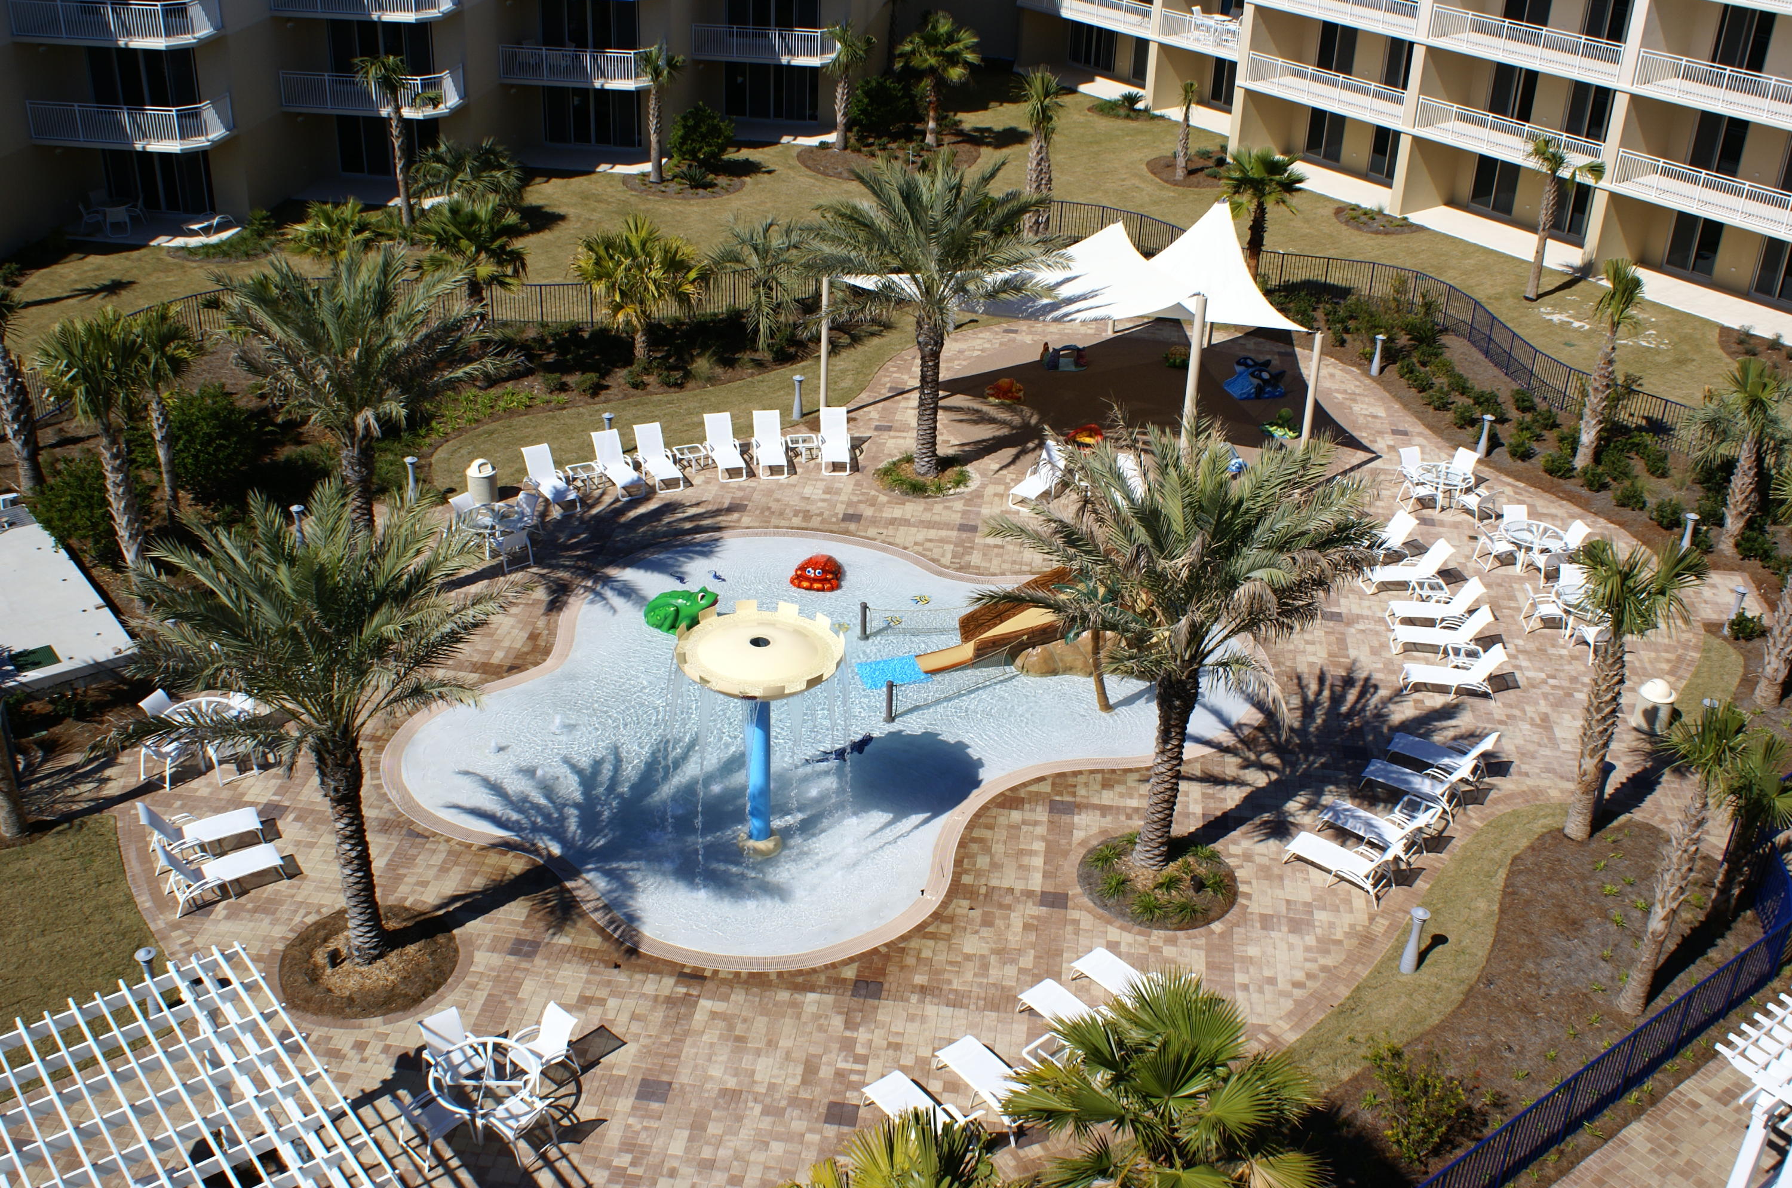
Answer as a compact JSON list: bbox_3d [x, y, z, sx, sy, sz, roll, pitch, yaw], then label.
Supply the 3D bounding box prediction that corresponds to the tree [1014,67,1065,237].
[{"bbox_3d":[4.180,-12.947,54.508,1.750,5.700,1.750,2,27,0],"label":"tree"}]

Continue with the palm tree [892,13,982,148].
[{"bbox_3d":[1.687,-19.719,68.979,3.300,5.100,3.300,2,27,-1],"label":"palm tree"}]

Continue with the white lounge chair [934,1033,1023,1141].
[{"bbox_3d":[1.265,5.911,22.356,0.680,0.950,1.780,-16,32,-33],"label":"white lounge chair"}]

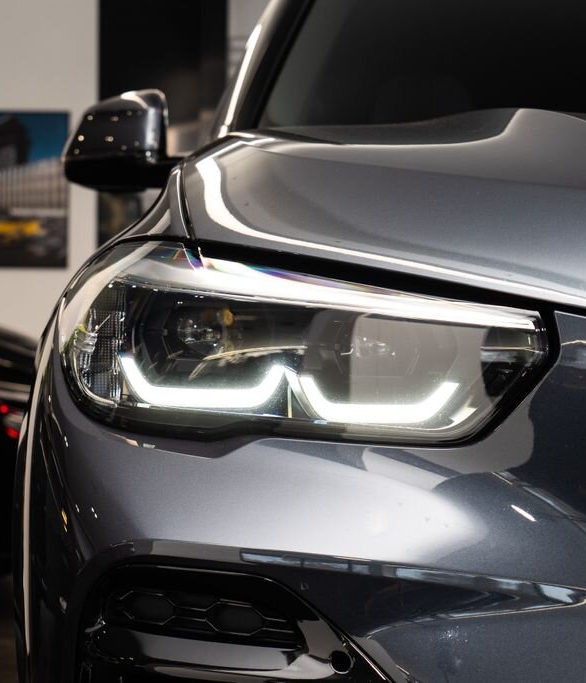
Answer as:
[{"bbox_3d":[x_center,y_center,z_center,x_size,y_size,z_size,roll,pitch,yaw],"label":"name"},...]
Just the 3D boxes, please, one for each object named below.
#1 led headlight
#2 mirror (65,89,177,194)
[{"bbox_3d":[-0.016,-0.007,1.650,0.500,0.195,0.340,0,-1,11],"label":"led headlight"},{"bbox_3d":[-0.280,-0.347,2.960,0.235,0.180,0.160,0,-1,6],"label":"mirror"}]

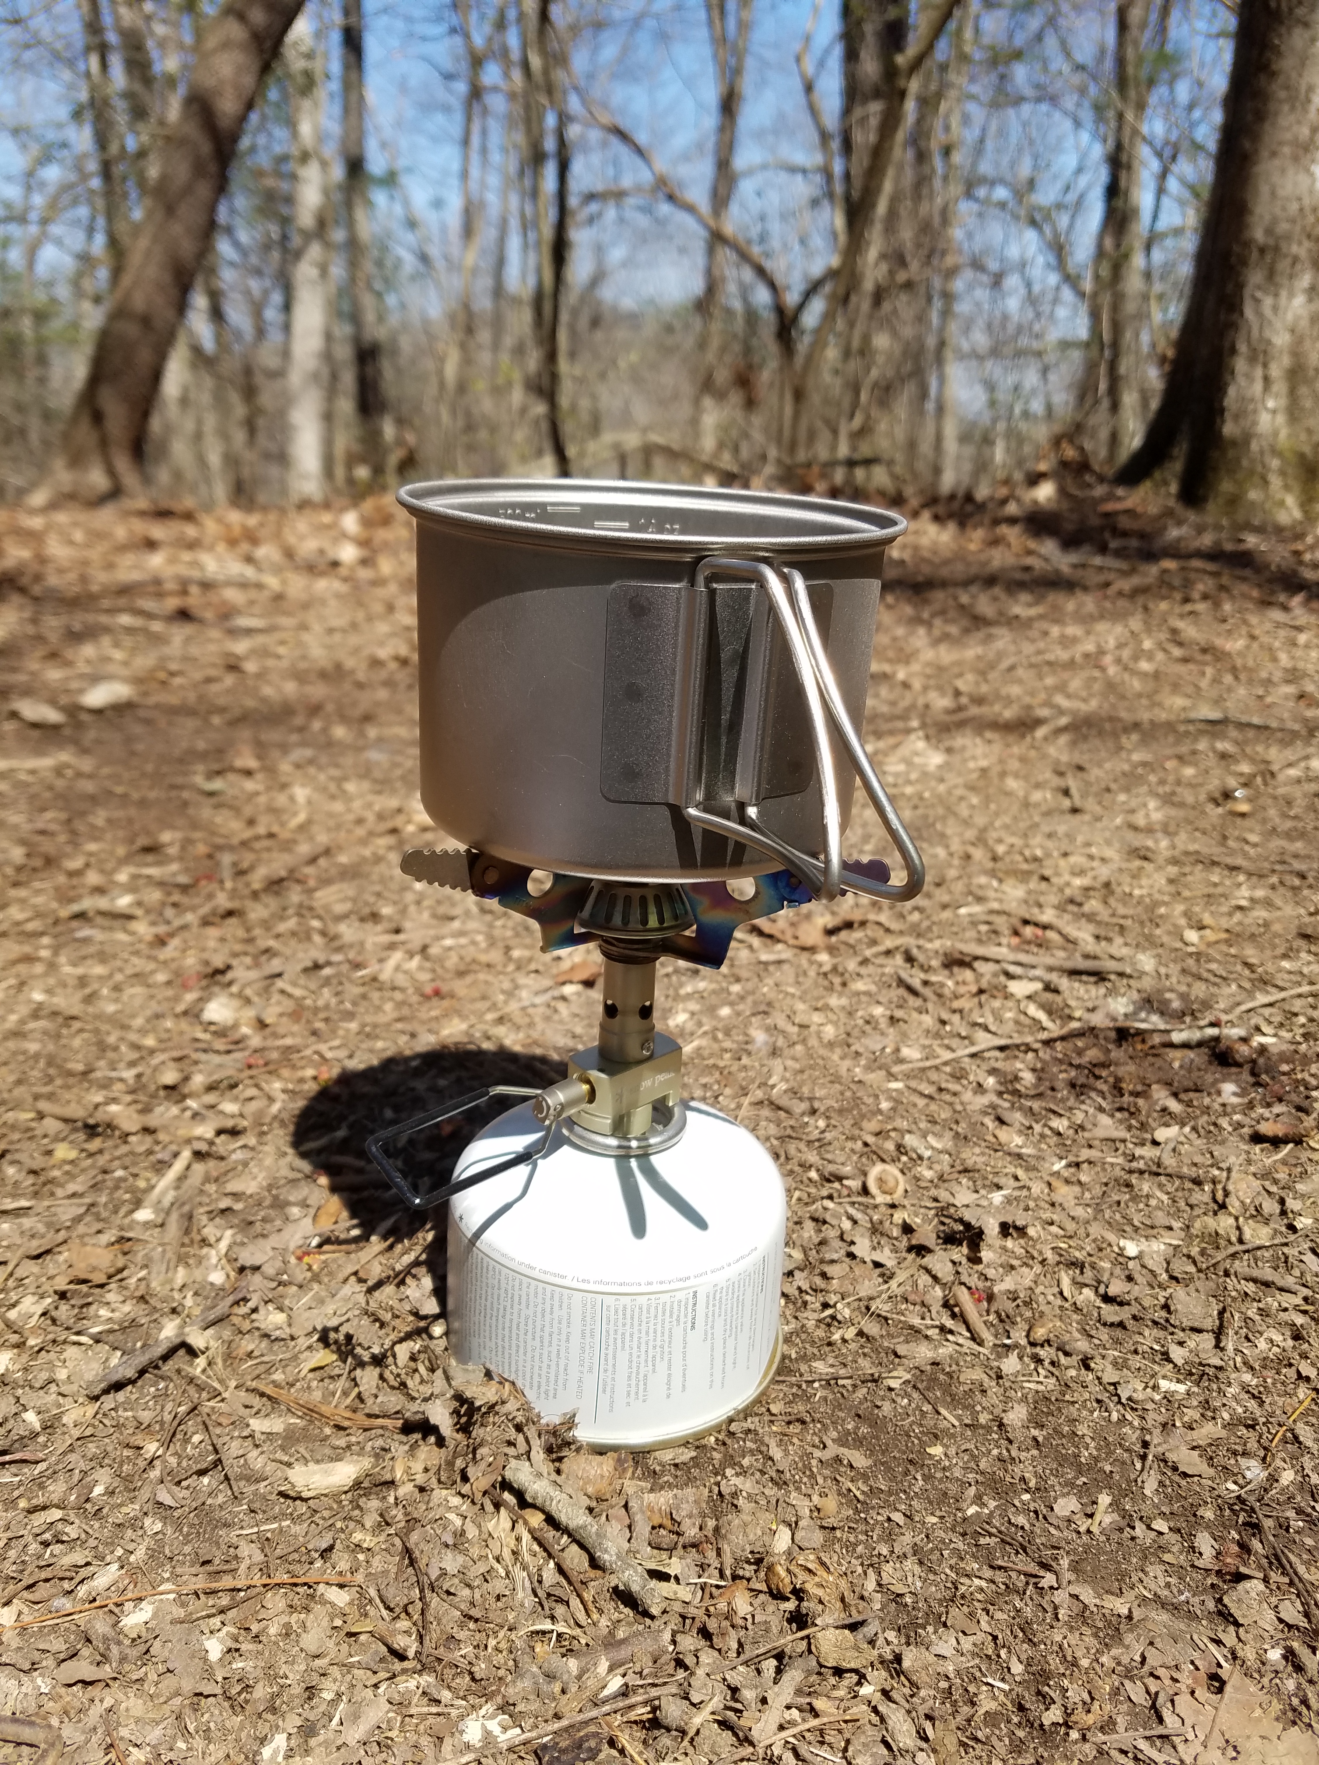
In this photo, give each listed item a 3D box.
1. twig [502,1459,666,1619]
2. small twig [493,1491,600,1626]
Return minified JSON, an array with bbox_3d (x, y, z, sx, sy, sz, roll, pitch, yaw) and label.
[{"bbox_3d":[-0.018,0.144,0.294,0.006,0.007,0.051,-13,25,-40],"label":"twig"},{"bbox_3d":[-0.025,0.146,0.291,0.004,0.004,0.043,-11,24,-36],"label":"small twig"}]

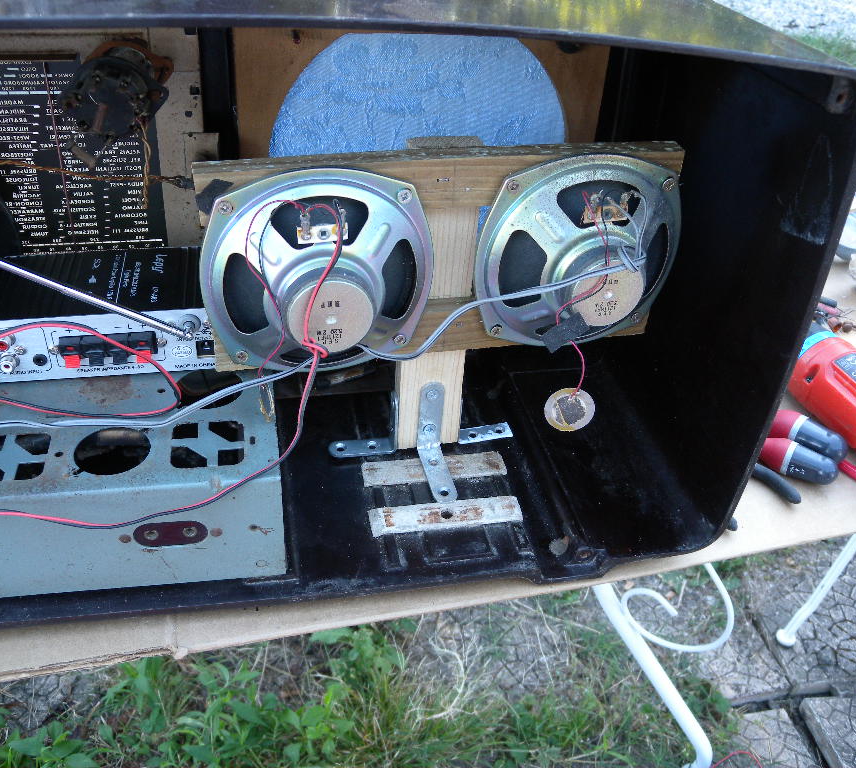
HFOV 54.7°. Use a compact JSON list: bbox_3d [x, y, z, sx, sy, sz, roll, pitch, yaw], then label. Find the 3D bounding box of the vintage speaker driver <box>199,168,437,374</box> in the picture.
[{"bbox_3d":[-0.052,-0.043,0.415,0.120,0.120,0.042,-6,38,-12],"label":"vintage speaker driver"}]

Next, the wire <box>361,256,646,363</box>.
[{"bbox_3d":[0.037,-0.041,0.434,0.149,0.067,0.037,-6,38,-12],"label":"wire"}]

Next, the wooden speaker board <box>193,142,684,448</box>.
[{"bbox_3d":[0.005,-0.040,0.477,0.251,0.200,0.026,-6,38,-12],"label":"wooden speaker board"}]

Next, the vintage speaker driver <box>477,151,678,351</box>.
[{"bbox_3d":[0.088,-0.058,0.444,0.120,0.120,0.042,-6,38,-12],"label":"vintage speaker driver"}]

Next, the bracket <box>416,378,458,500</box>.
[{"bbox_3d":[0.007,0.035,0.501,0.015,0.054,0.051,-6,38,-12],"label":"bracket"}]

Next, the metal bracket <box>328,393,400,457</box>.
[{"bbox_3d":[-0.041,0.022,0.520,0.046,0.049,0.015,-6,38,-12],"label":"metal bracket"}]

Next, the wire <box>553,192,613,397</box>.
[{"bbox_3d":[0.078,-0.046,0.436,0.029,0.099,0.044,-6,38,-12],"label":"wire"}]

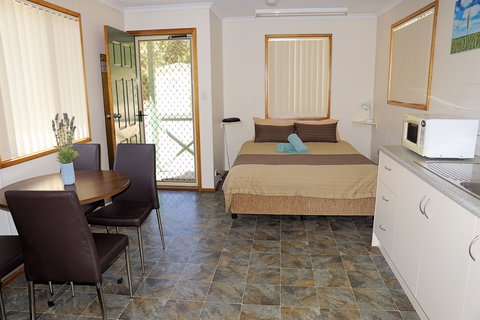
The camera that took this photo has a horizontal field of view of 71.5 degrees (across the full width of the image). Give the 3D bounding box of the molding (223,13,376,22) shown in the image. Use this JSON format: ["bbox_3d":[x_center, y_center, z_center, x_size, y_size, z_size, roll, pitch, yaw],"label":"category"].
[{"bbox_3d":[0.877,-2.147,5.003,2.300,0.075,0.070,2,13,7],"label":"molding"}]

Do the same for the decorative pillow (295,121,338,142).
[{"bbox_3d":[1.145,-0.411,5.050,0.630,0.350,0.140,0,-21,7],"label":"decorative pillow"}]

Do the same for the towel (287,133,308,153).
[{"bbox_3d":[0.726,-0.237,4.294,0.130,0.285,0.140,-40,-14,35],"label":"towel"}]

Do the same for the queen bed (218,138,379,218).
[{"bbox_3d":[0.761,0.106,4.386,1.650,0.470,2.080,0,12,7],"label":"queen bed"}]

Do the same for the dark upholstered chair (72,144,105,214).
[{"bbox_3d":[-1.401,0.369,2.757,0.420,0.950,0.520,2,13,17],"label":"dark upholstered chair"}]

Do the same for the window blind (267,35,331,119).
[{"bbox_3d":[0.915,-1.282,5.216,0.970,1.260,0.070,2,13,7],"label":"window blind"}]

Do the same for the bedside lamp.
[{"bbox_3d":[1.935,-0.718,5.083,0.200,0.310,0.130,-7,13,-23],"label":"bedside lamp"}]

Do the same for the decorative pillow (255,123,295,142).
[{"bbox_3d":[0.531,-0.413,5.124,0.610,0.350,0.140,0,-21,7],"label":"decorative pillow"}]

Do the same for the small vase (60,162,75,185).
[{"bbox_3d":[-1.242,0.102,2.411,0.086,0.145,0.086,0,12,7],"label":"small vase"}]

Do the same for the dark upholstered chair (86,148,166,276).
[{"bbox_3d":[-0.909,0.370,2.698,0.420,0.950,0.520,0,12,7],"label":"dark upholstered chair"}]

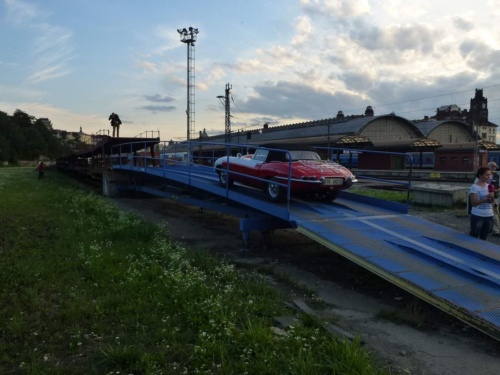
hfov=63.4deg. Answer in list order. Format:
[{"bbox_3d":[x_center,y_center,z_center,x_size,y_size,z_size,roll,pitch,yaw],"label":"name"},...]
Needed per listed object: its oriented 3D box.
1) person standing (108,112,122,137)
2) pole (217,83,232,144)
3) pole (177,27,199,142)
[{"bbox_3d":[-8.906,-4.111,26.823,0.820,1.687,0.500,-1,3,-12],"label":"person standing"},{"bbox_3d":[-3.614,-8.096,57.658,2.200,13.389,0.900,0,3,0],"label":"pole"},{"bbox_3d":[-8.832,-12.218,58.445,3.100,21.541,2.900,0,3,0],"label":"pole"}]

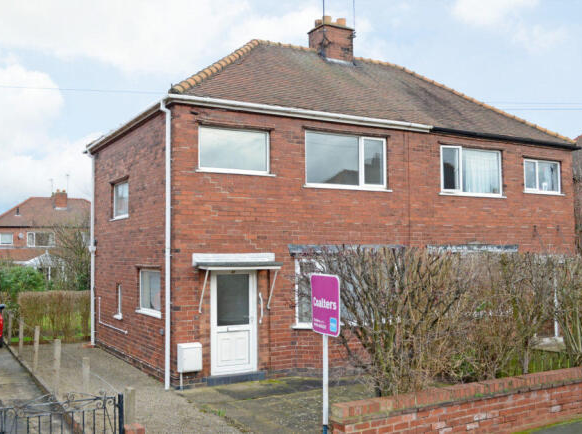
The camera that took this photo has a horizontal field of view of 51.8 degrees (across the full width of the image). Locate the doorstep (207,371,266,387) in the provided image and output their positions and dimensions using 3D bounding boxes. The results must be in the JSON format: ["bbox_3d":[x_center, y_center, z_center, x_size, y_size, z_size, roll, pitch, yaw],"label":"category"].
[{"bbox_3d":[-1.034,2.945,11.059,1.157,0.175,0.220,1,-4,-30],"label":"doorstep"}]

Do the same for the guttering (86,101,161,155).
[{"bbox_3d":[-3.755,-1.886,13.142,0.160,0.150,6.100,1,-4,-31],"label":"guttering"}]

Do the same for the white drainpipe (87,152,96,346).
[{"bbox_3d":[-5.170,0.785,15.549,0.180,5.047,0.080,1,-4,-30],"label":"white drainpipe"}]

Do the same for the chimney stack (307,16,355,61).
[{"bbox_3d":[1.104,-4.729,16.198,0.980,1.270,0.800,1,-4,-31],"label":"chimney stack"}]

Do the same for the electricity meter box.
[{"bbox_3d":[-1.762,2.447,10.473,0.380,0.480,0.210,1,-4,-30],"label":"electricity meter box"}]

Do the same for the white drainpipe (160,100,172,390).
[{"bbox_3d":[-2.204,0.464,10.524,0.180,5.063,0.080,1,-4,-30],"label":"white drainpipe"}]

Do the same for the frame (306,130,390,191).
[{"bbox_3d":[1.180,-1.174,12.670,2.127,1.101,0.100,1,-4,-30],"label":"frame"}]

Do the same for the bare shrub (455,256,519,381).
[{"bbox_3d":[3.210,1.725,9.828,0.950,2.150,0.920,1,-4,-31],"label":"bare shrub"}]

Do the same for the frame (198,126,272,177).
[{"bbox_3d":[-1.054,-1.238,11.378,1.480,0.880,0.110,1,-4,-31],"label":"frame"}]

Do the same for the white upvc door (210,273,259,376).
[{"bbox_3d":[-1.045,1.922,11.178,0.945,1.970,0.100,1,-4,-31],"label":"white upvc door"}]

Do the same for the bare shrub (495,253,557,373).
[{"bbox_3d":[4.065,1.717,10.345,0.950,2.206,0.920,1,-4,-31],"label":"bare shrub"}]

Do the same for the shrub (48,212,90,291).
[{"bbox_3d":[-7.768,1.888,21.882,2.000,3.748,1.900,1,-4,-30],"label":"shrub"}]

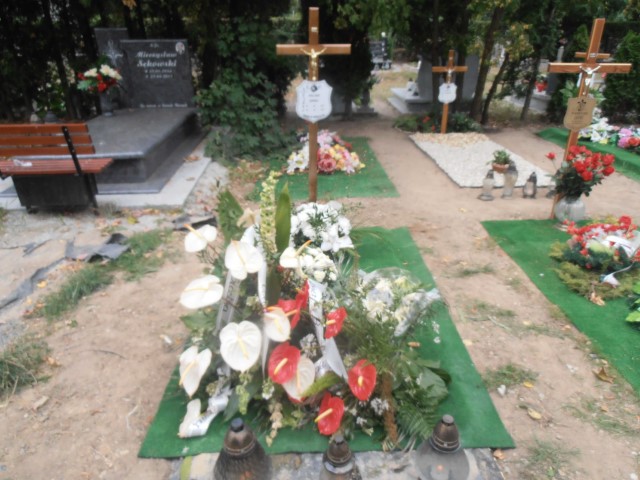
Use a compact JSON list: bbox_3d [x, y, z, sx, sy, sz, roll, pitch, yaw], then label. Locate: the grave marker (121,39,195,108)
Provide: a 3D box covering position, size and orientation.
[{"bbox_3d":[-2.158,-2.226,5.975,0.870,0.850,0.100,-2,24,-4],"label":"grave marker"}]

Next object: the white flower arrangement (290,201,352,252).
[{"bbox_3d":[0.015,-0.139,3.485,0.460,0.310,0.400,0,24,0],"label":"white flower arrangement"}]

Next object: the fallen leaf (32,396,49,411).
[{"bbox_3d":[-1.065,0.619,1.689,0.030,0.015,0.068,8,26,18],"label":"fallen leaf"}]

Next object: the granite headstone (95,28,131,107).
[{"bbox_3d":[-2.636,-2.245,5.845,0.431,0.965,0.100,-2,24,-4],"label":"granite headstone"}]

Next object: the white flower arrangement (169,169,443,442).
[{"bbox_3d":[-0.040,0.268,1.980,0.920,0.780,0.820,0,24,0],"label":"white flower arrangement"}]

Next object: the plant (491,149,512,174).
[{"bbox_3d":[1.825,-0.798,4.453,0.185,0.225,0.185,0,24,0],"label":"plant"}]

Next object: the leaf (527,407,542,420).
[{"bbox_3d":[0.911,0.730,1.882,0.040,0.016,0.070,-19,30,-36],"label":"leaf"}]

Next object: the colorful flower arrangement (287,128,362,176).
[{"bbox_3d":[0.065,-1.110,5.603,0.870,0.350,0.650,0,24,0],"label":"colorful flower arrangement"}]

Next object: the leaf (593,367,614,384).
[{"bbox_3d":[1.338,0.626,2.086,0.095,0.035,0.065,19,30,36],"label":"leaf"}]

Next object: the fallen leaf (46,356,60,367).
[{"bbox_3d":[-1.138,0.522,1.895,0.060,0.022,0.048,0,24,0],"label":"fallen leaf"}]

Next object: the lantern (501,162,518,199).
[{"bbox_3d":[1.653,-0.525,3.847,0.118,0.314,0.118,0,24,0],"label":"lantern"}]

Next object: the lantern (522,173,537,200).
[{"bbox_3d":[1.846,-0.483,3.863,0.110,0.224,0.110,0,24,0],"label":"lantern"}]

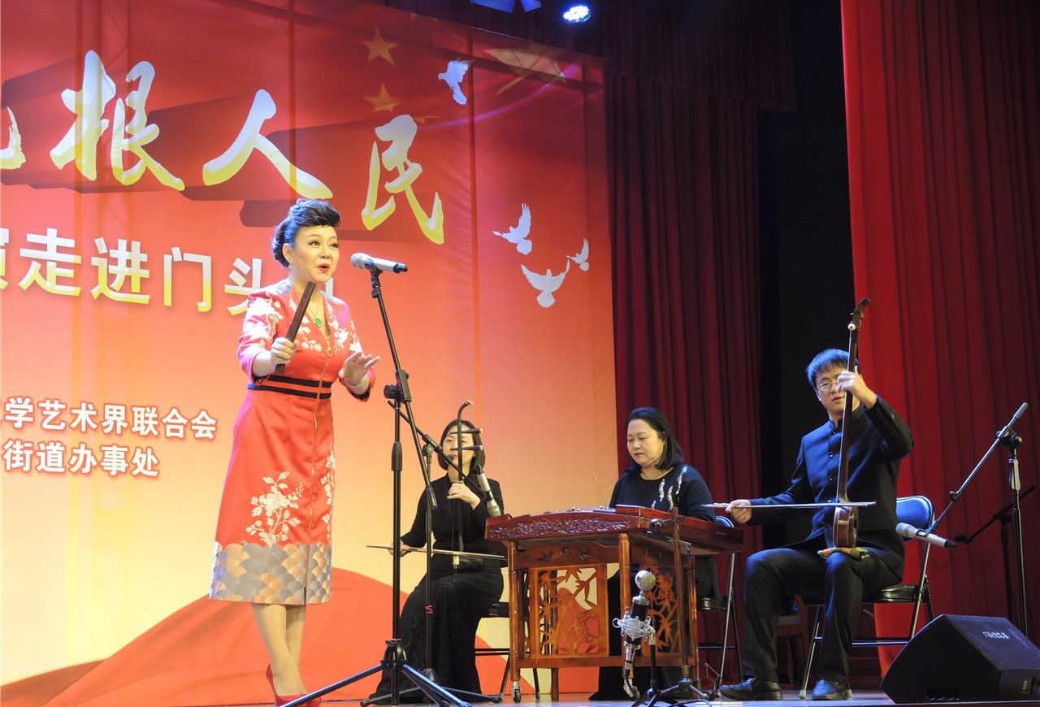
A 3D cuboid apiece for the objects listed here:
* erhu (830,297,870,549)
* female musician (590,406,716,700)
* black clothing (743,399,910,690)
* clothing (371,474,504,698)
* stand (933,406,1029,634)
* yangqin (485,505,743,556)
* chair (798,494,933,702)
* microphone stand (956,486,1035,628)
[{"bbox_3d":[1.280,0.271,7.650,0.110,0.970,0.150,2,-9,20],"label":"erhu"},{"bbox_3d":[0.549,0.869,8.697,0.540,1.250,0.670,-8,-11,34],"label":"female musician"},{"bbox_3d":[1.152,0.665,7.450,0.620,1.100,0.640,-7,-10,35],"label":"black clothing"},{"bbox_3d":[-0.341,0.987,8.448,0.500,0.980,0.600,-6,-10,28],"label":"clothing"},{"bbox_3d":[1.818,0.725,7.382,0.680,1.060,0.600,-1,-9,-6],"label":"stand"},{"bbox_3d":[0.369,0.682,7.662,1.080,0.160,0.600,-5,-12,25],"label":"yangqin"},{"bbox_3d":[1.335,0.926,7.603,0.450,0.790,0.470,-6,-10,31],"label":"chair"},{"bbox_3d":[2.374,1.135,9.774,0.550,0.970,0.550,-1,-9,-6],"label":"microphone stand"}]

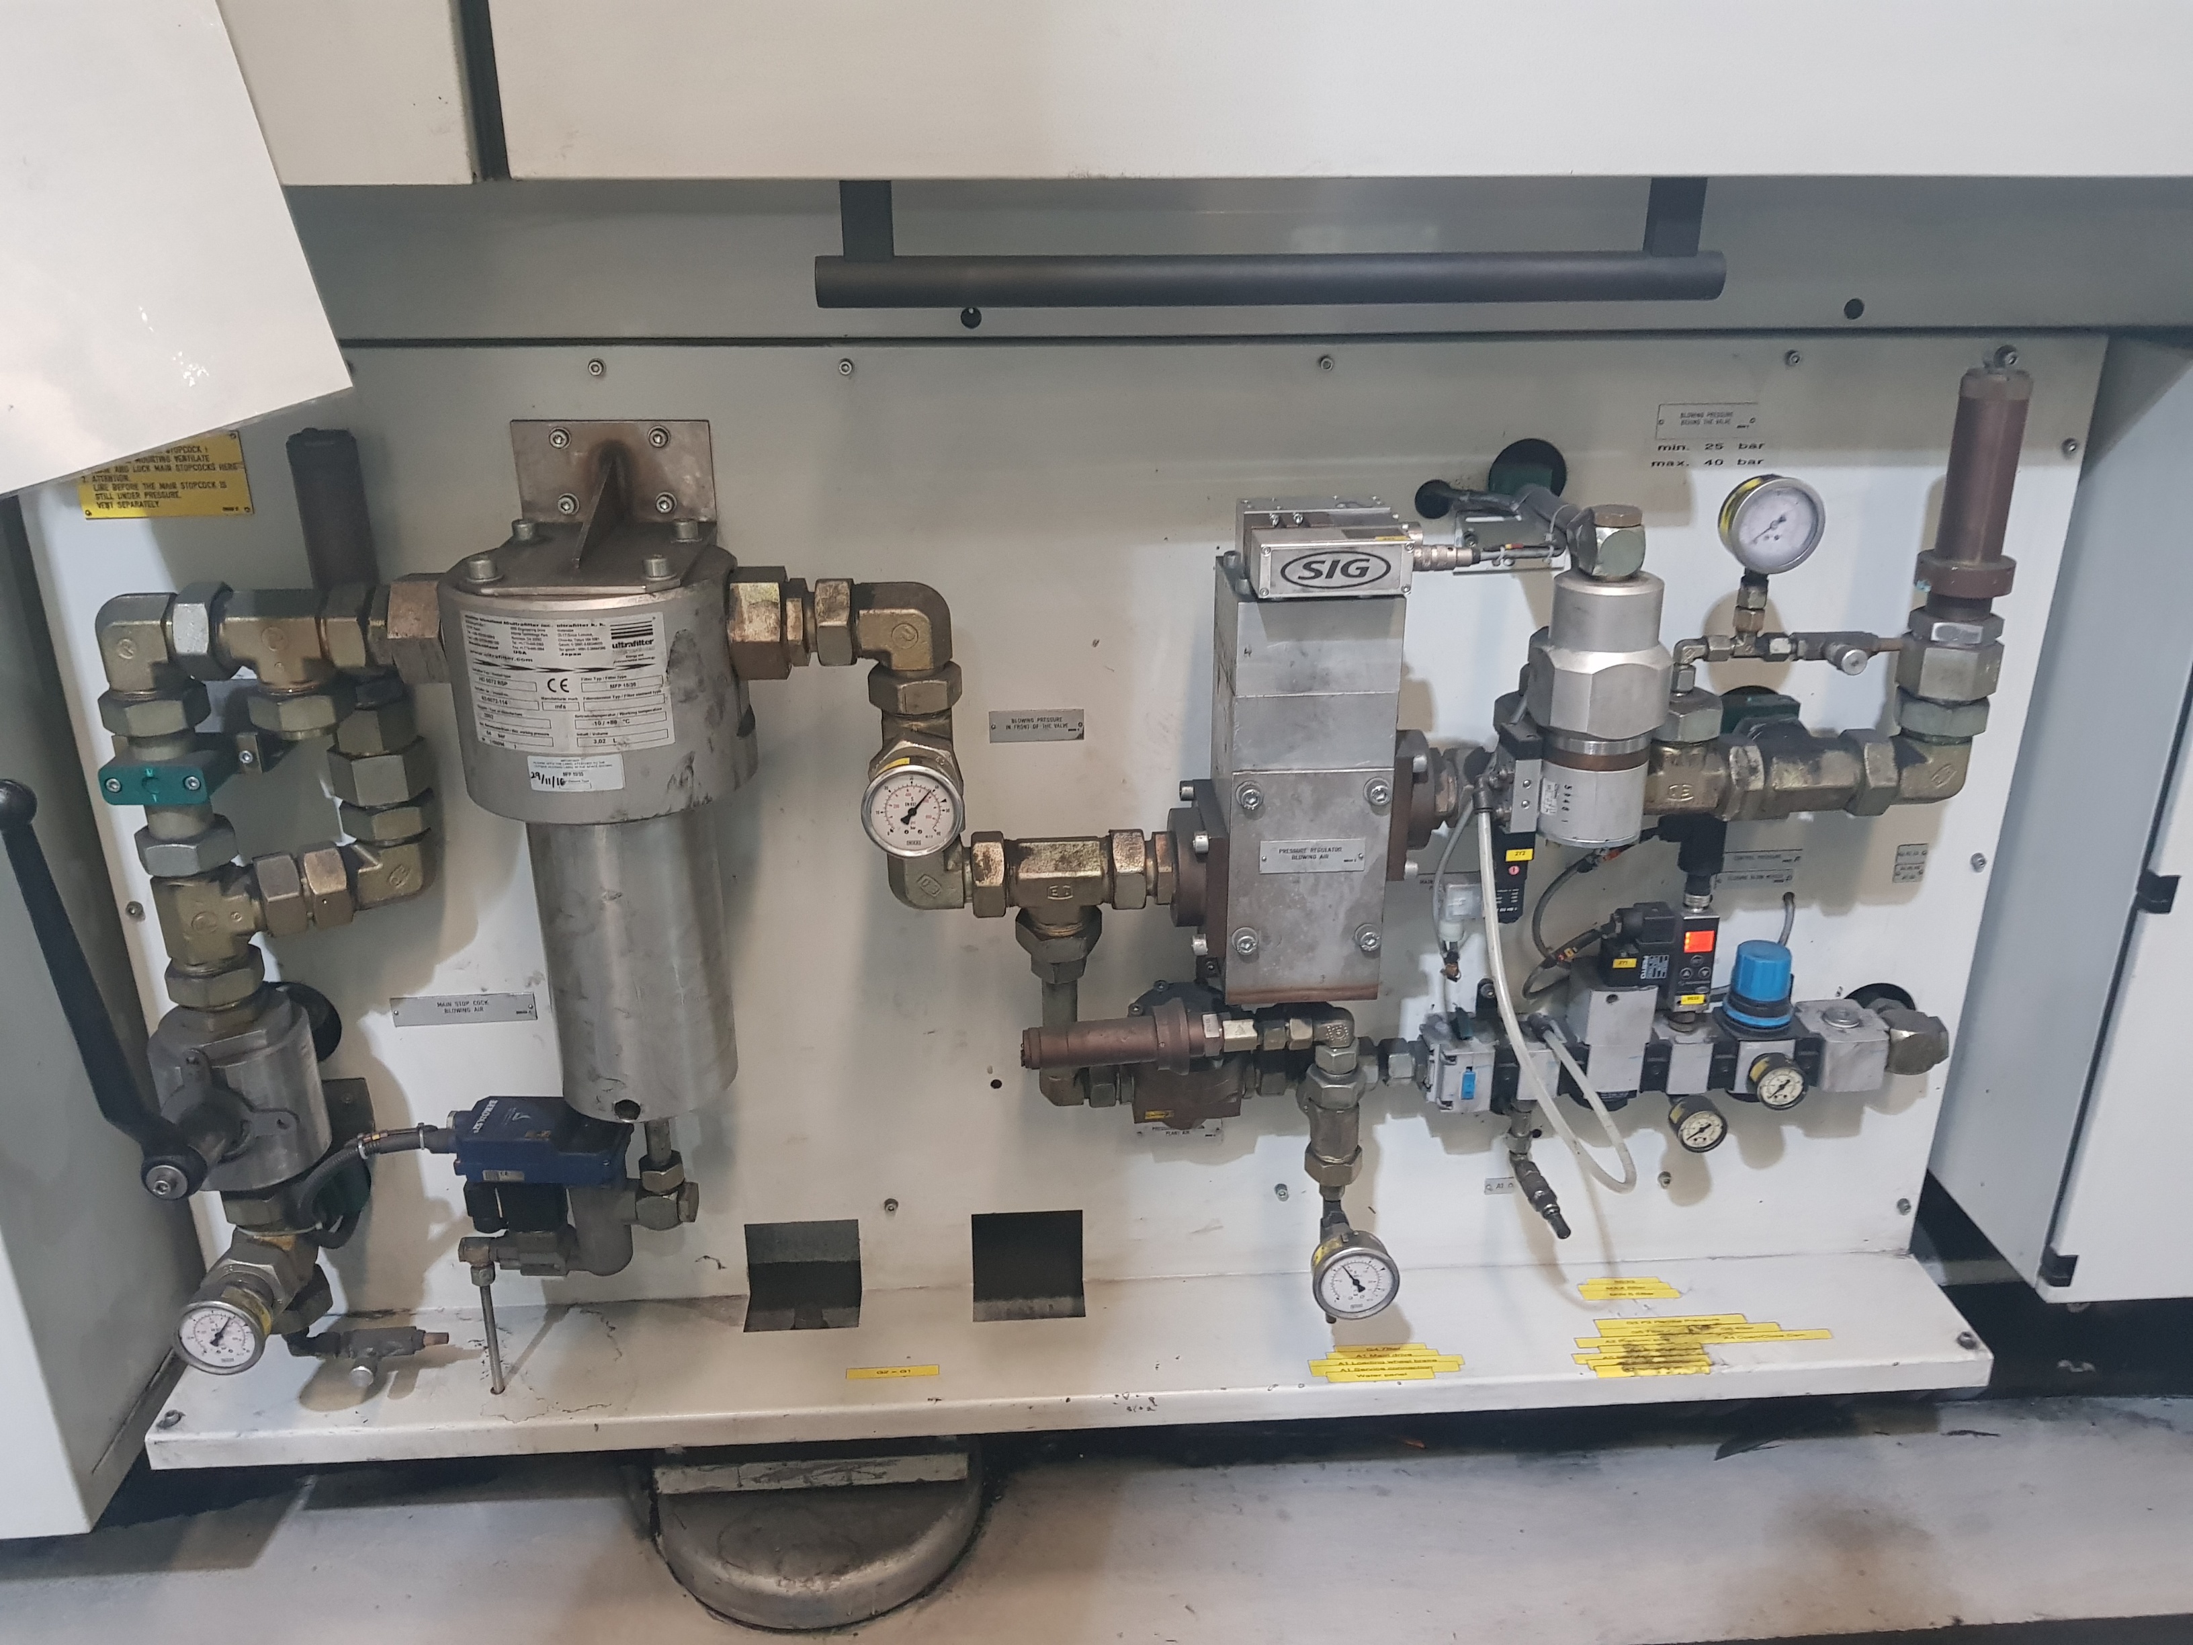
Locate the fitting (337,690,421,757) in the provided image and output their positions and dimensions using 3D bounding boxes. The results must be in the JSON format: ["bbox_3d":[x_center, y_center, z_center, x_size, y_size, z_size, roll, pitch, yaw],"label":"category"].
[{"bbox_3d":[-0.526,-0.071,1.202,0.057,0.035,0.053,-1,22,-3],"label":"fitting"}]

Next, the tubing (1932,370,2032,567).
[{"bbox_3d":[0.627,-0.251,1.168,0.042,0.127,0.042,-1,22,-3],"label":"tubing"}]

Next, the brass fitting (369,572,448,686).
[{"bbox_3d":[-0.456,-0.131,1.121,0.046,0.070,0.070,-1,21,-3],"label":"brass fitting"}]

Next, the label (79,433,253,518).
[{"bbox_3d":[-0.675,-0.251,1.189,0.118,0.062,0.002,-1,21,-3],"label":"label"}]

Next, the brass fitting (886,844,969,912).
[{"bbox_3d":[-0.126,0.033,1.215,0.058,0.056,0.050,-1,22,-3],"label":"brass fitting"}]

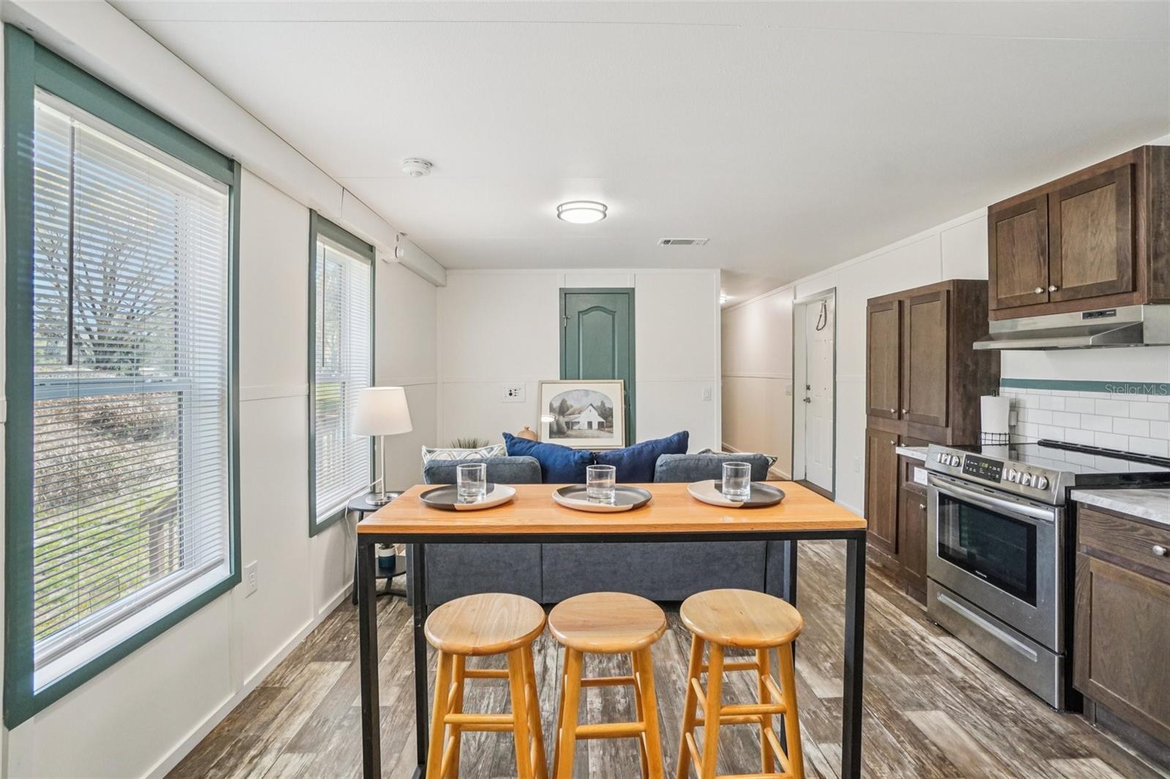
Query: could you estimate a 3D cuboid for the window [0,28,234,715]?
[{"bbox_3d":[-1.366,-0.048,1.500,0.100,1.651,0.810,0,2,-1],"label":"window"}]

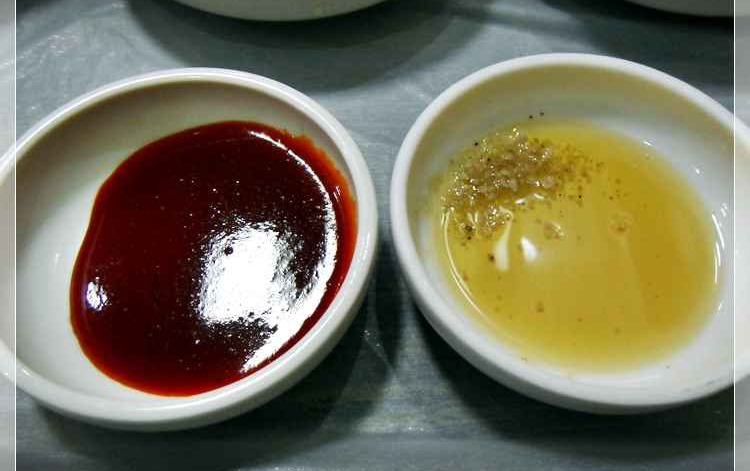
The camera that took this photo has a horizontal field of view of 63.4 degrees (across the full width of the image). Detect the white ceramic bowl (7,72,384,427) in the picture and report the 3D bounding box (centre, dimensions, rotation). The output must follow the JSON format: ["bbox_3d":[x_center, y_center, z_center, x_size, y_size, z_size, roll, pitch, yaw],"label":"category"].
[{"bbox_3d":[-0.051,0.003,0.171,0.103,0.033,0.103,0,61,-1],"label":"white ceramic bowl"}]

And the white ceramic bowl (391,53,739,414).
[{"bbox_3d":[0.057,0.000,0.174,0.106,0.033,0.106,0,61,-1],"label":"white ceramic bowl"}]

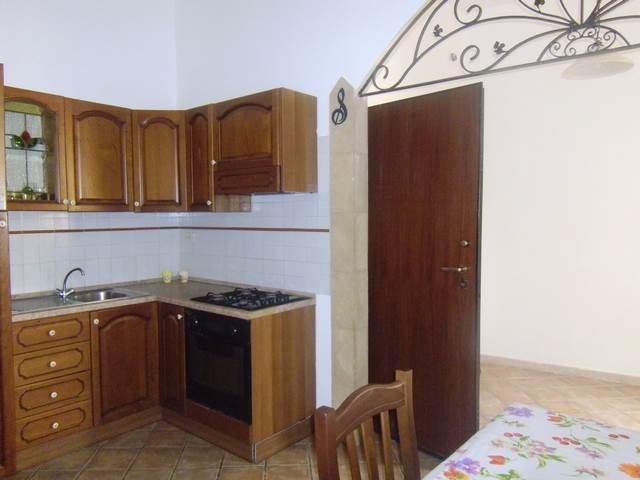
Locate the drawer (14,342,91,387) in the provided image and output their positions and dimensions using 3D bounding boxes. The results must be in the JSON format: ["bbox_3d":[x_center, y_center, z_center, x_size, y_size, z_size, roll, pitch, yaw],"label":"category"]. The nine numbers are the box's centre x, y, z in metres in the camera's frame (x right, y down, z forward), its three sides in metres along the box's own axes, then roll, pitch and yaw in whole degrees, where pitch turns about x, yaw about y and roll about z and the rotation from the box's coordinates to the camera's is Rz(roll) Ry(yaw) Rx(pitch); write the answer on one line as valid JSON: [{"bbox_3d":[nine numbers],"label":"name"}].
[{"bbox_3d":[-1.659,0.697,2.866,0.400,0.176,0.406,2,3,40],"label":"drawer"}]

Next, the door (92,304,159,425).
[{"bbox_3d":[-1.252,0.782,3.108,0.030,0.701,0.450,2,3,41],"label":"door"}]

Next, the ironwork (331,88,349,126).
[{"bbox_3d":[0.123,-0.795,2.864,0.115,0.211,0.020,2,3,40],"label":"ironwork"}]

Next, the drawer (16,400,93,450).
[{"bbox_3d":[-1.658,1.050,2.881,0.400,0.168,0.406,2,3,40],"label":"drawer"}]

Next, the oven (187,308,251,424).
[{"bbox_3d":[-0.454,0.721,3.051,0.618,0.584,0.520,2,3,40],"label":"oven"}]

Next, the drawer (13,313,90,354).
[{"bbox_3d":[-1.660,0.519,2.858,0.400,0.181,0.406,2,3,40],"label":"drawer"}]

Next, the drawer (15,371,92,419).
[{"bbox_3d":[-1.659,0.875,2.873,0.400,0.181,0.406,2,3,40],"label":"drawer"}]

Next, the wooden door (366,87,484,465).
[{"bbox_3d":[0.564,0.203,2.865,0.055,2.065,0.855,-3,3,-44],"label":"wooden door"}]

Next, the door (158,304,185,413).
[{"bbox_3d":[-0.972,0.778,3.171,0.327,0.701,0.030,2,3,41],"label":"door"}]

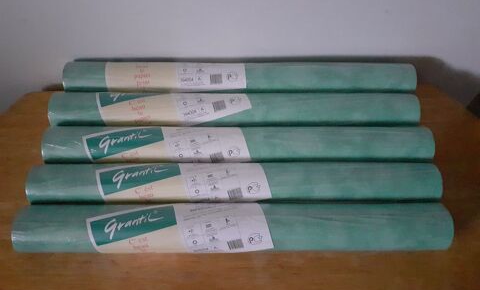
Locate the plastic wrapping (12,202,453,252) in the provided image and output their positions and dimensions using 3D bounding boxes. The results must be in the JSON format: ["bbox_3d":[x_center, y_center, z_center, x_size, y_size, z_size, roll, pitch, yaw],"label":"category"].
[{"bbox_3d":[-0.008,0.106,0.478,0.530,0.059,0.059,0,61,0],"label":"plastic wrapping"}]

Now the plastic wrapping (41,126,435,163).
[{"bbox_3d":[-0.002,0.003,0.535,0.530,0.059,0.059,0,61,0],"label":"plastic wrapping"}]

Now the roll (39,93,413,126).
[{"bbox_3d":[-0.007,-0.048,0.563,0.530,0.059,0.059,0,61,0],"label":"roll"}]

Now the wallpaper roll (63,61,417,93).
[{"bbox_3d":[0.000,-0.099,0.592,0.530,0.059,0.059,0,61,0],"label":"wallpaper roll"}]

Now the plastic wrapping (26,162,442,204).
[{"bbox_3d":[-0.007,0.054,0.507,0.530,0.059,0.059,0,61,0],"label":"plastic wrapping"}]

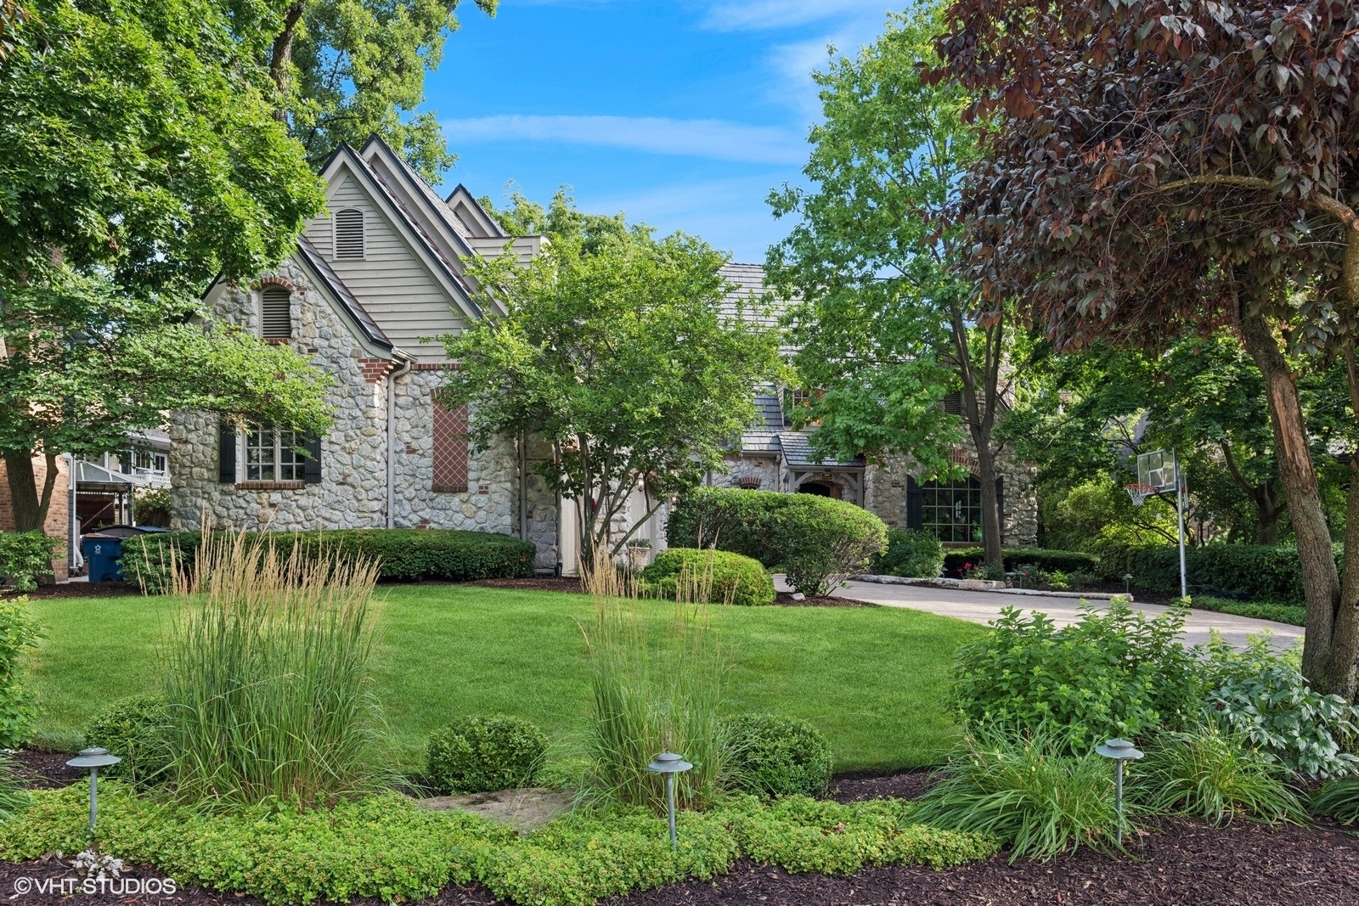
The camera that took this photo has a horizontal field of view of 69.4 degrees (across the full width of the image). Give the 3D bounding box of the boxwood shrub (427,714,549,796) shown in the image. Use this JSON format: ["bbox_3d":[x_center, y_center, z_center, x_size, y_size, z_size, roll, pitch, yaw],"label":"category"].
[{"bbox_3d":[-1.064,1.667,5.420,0.670,0.440,0.640,0,-2,0],"label":"boxwood shrub"}]

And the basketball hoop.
[{"bbox_3d":[9.647,0.886,20.500,0.600,0.470,0.480,0,-2,-2],"label":"basketball hoop"}]

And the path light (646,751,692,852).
[{"bbox_3d":[-0.041,1.574,4.420,0.208,0.455,0.208,-2,-1,0],"label":"path light"}]

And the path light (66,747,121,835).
[{"bbox_3d":[-2.571,1.507,4.310,0.208,0.430,0.208,0,-2,0],"label":"path light"}]

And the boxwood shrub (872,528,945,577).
[{"bbox_3d":[5.337,2.337,23.000,1.750,1.200,1.600,0,-2,0],"label":"boxwood shrub"}]

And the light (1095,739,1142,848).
[{"bbox_3d":[2.045,1.575,4.560,0.208,0.490,0.208,0,-2,0],"label":"light"}]

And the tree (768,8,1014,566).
[{"bbox_3d":[5.525,-3.984,23.700,6.800,13.600,6.500,0,-2,0],"label":"tree"}]

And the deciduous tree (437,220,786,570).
[{"bbox_3d":[-1.147,-0.966,16.700,5.900,6.000,5.500,0,-2,0],"label":"deciduous tree"}]

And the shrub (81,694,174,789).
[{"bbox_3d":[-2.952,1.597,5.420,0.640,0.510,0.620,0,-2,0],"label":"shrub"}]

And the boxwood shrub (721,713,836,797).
[{"bbox_3d":[0.529,1.667,5.400,0.630,0.450,0.620,0,-2,0],"label":"boxwood shrub"}]

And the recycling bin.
[{"bbox_3d":[-11.991,2.249,20.700,0.830,1.090,0.680,0,-2,0],"label":"recycling bin"}]

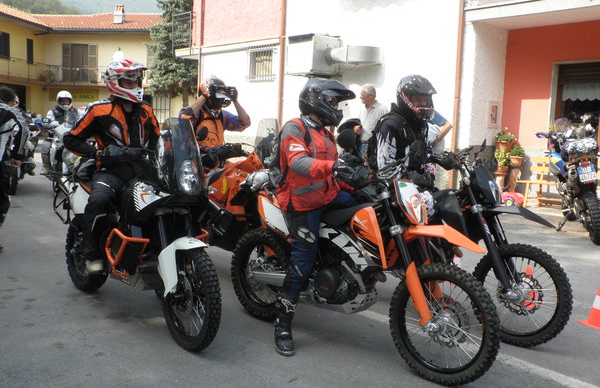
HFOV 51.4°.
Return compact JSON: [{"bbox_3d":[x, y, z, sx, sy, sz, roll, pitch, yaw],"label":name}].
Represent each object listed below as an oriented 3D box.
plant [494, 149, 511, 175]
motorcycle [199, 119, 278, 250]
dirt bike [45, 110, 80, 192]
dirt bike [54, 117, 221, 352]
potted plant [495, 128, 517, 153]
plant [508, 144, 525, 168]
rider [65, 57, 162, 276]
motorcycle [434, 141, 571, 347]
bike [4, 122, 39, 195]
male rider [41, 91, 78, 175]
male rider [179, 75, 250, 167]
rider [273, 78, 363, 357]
[{"bbox_3d":[3.030,-0.475,9.300,0.250,0.400,0.250,0,5,-18],"label":"plant"},{"bbox_3d":[-0.649,0.032,5.829,2.250,1.420,0.870,8,8,44],"label":"motorcycle"},{"bbox_3d":[-4.060,-0.750,10.650,0.830,1.330,2.100,-1,6,-26],"label":"dirt bike"},{"bbox_3d":[-1.216,0.196,4.552,0.880,1.450,2.270,-3,8,-42],"label":"dirt bike"},{"bbox_3d":[3.130,-0.810,9.500,0.320,0.400,0.320,0,5,-18],"label":"potted plant"},{"bbox_3d":[3.365,-0.591,9.700,0.260,0.350,0.260,-2,8,-39],"label":"plant"},{"bbox_3d":[-1.340,-0.220,4.640,0.750,1.540,0.670,-3,7,-41],"label":"rider"},{"bbox_3d":[0.960,0.290,4.600,0.840,1.270,2.200,-3,7,-44],"label":"motorcycle"},{"bbox_3d":[-4.940,-0.650,10.750,0.830,1.200,2.100,0,6,-25],"label":"bike"},{"bbox_3d":[-4.375,-1.096,11.400,0.750,1.520,0.750,-1,7,-30],"label":"male rider"},{"bbox_3d":[-0.815,-0.225,5.950,0.750,1.750,0.650,-2,8,-38],"label":"male rider"},{"bbox_3d":[0.165,0.125,4.050,0.730,1.750,0.700,-3,7,-44],"label":"rider"}]

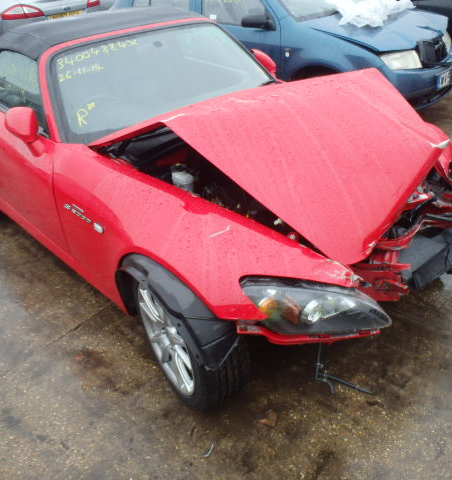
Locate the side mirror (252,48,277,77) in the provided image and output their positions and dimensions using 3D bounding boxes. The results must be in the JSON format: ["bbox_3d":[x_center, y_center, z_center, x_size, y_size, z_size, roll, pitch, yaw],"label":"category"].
[{"bbox_3d":[0.254,-1.117,3.302,0.210,0.180,0.150,-26,35,-33],"label":"side mirror"}]

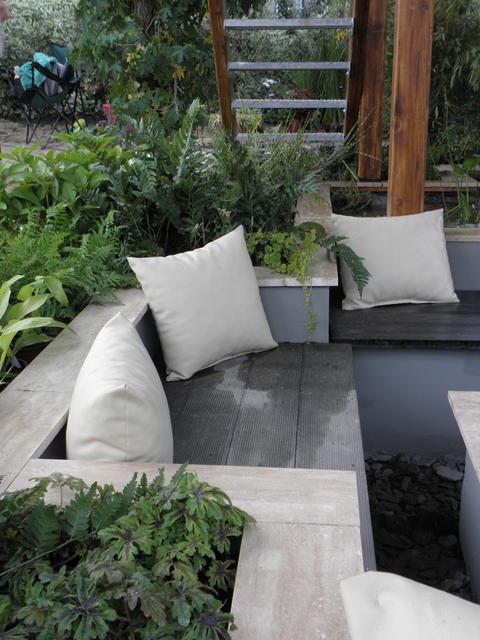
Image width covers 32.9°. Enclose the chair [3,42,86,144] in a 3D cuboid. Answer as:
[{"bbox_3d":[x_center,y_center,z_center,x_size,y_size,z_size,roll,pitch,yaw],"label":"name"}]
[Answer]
[{"bbox_3d":[-1.701,-1.963,7.081,0.600,0.860,0.750,-11,20,-32],"label":"chair"}]

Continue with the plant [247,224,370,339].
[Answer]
[{"bbox_3d":[0.220,-0.131,2.637,0.400,0.330,0.300,1,17,5],"label":"plant"}]

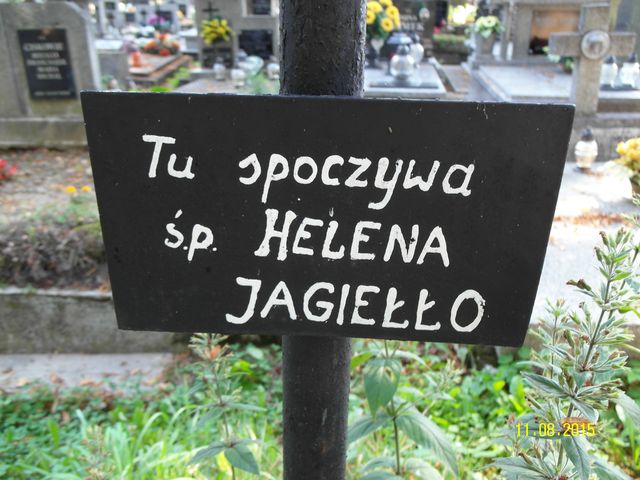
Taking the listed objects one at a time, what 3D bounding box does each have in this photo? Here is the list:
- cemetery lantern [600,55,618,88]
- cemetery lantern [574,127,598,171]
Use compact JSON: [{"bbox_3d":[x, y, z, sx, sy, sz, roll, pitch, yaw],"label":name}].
[{"bbox_3d":[2.334,-1.353,4.465,0.115,0.250,0.115,0,22,0],"label":"cemetery lantern"},{"bbox_3d":[1.653,-0.569,3.434,0.123,0.250,0.123,0,22,0],"label":"cemetery lantern"}]

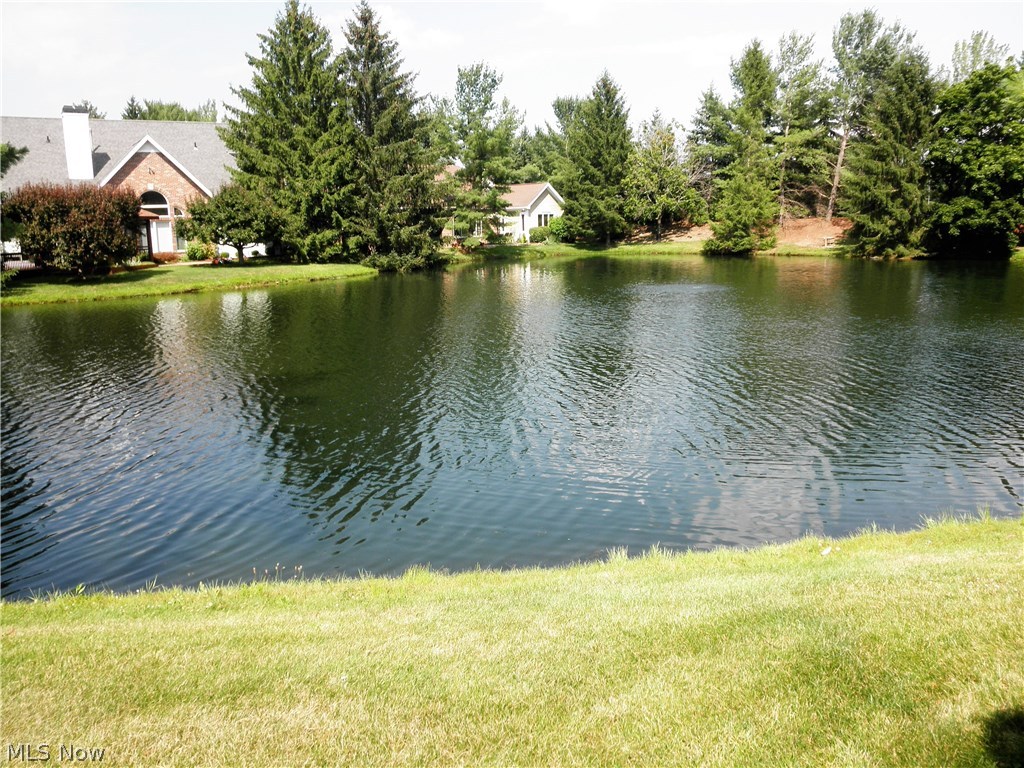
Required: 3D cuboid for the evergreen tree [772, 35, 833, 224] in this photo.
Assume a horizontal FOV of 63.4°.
[{"bbox_3d":[24.320,-21.136,69.138,4.840,15.380,5.080,-1,12,0],"label":"evergreen tree"}]

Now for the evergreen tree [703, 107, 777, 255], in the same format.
[{"bbox_3d":[16.556,-14.676,60.294,5.390,10.540,5.120,-1,12,0],"label":"evergreen tree"}]

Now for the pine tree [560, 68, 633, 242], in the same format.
[{"bbox_3d":[6.657,-17.583,65.267,5.990,13.170,5.690,-1,12,0],"label":"pine tree"}]

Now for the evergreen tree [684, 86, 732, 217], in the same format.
[{"bbox_3d":[17.768,-20.993,75.295,4.910,11.490,4.660,-1,12,0],"label":"evergreen tree"}]

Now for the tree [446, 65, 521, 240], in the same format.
[{"bbox_3d":[-2.156,-17.344,62.741,5.600,13.230,5.320,-1,12,0],"label":"tree"}]

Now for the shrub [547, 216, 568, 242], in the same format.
[{"bbox_3d":[3.660,-12.251,65.911,1.990,2.110,1.790,-1,12,0],"label":"shrub"}]

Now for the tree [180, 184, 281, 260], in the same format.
[{"bbox_3d":[-18.239,-10.339,53.485,6.840,4.940,6.150,-1,12,0],"label":"tree"}]

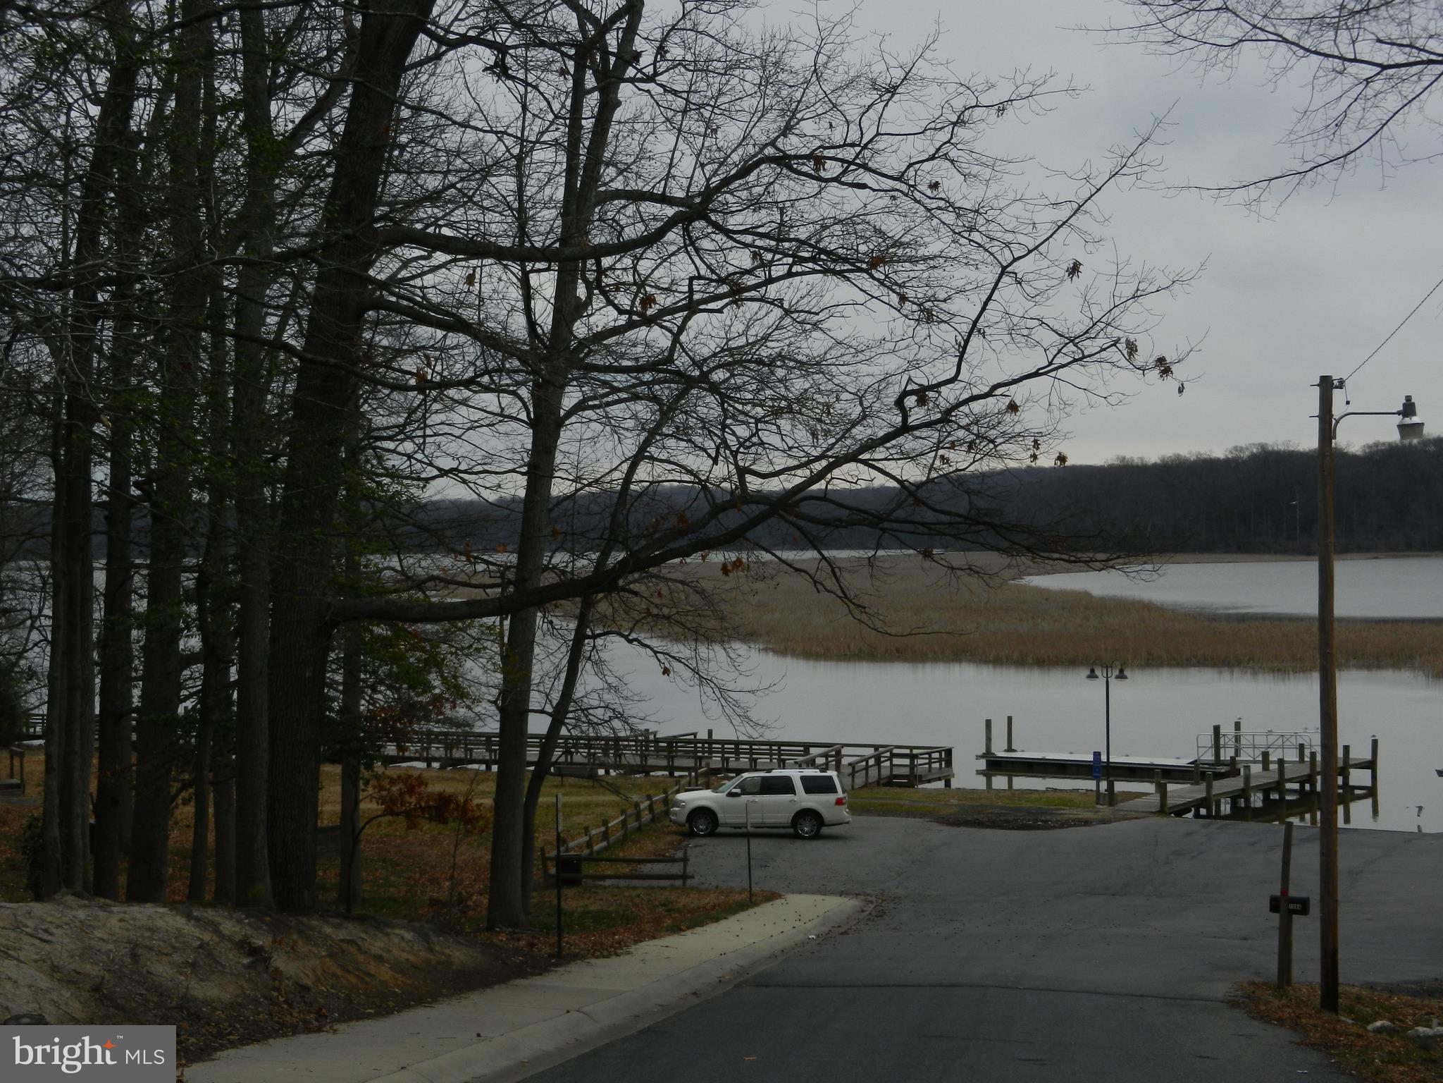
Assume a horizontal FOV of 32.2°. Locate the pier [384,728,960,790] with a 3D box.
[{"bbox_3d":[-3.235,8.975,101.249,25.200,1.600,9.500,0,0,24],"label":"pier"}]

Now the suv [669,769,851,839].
[{"bbox_3d":[1.100,7.460,71.900,5.290,1.990,2.050,0,0,8],"label":"suv"}]

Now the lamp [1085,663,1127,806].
[{"bbox_3d":[13.161,6.609,85.500,1.550,4.860,0.450,0,0,25],"label":"lamp"}]

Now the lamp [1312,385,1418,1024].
[{"bbox_3d":[7.870,1.883,30.500,1.290,7.770,0.360,0,0,0],"label":"lamp"}]

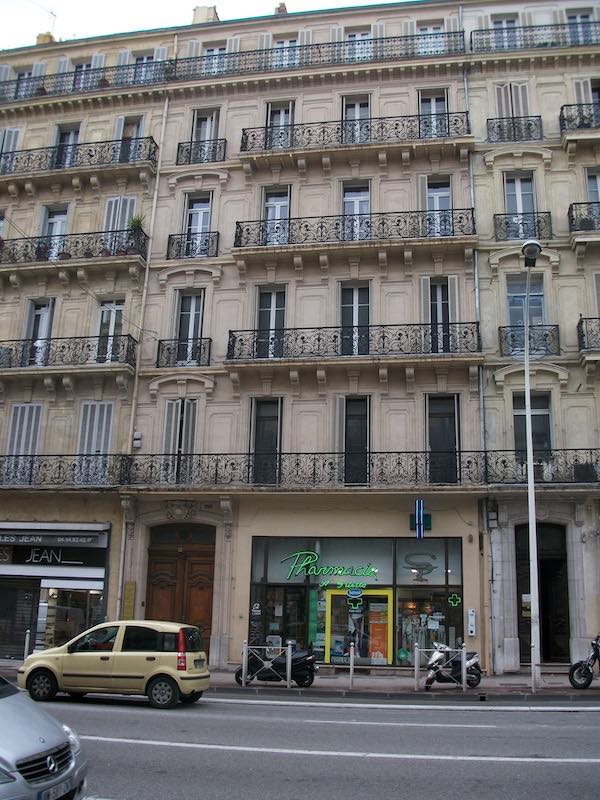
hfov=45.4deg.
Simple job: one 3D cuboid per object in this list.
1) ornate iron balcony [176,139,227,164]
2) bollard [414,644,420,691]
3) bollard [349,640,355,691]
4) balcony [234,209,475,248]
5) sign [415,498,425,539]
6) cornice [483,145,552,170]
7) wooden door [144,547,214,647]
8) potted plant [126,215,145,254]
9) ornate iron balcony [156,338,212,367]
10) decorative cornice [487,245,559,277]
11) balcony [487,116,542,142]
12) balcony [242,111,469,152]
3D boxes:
[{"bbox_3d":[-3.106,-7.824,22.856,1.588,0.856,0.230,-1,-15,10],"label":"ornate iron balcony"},{"bbox_3d":[2.451,5.580,14.943,0.100,0.980,0.100,-1,-16,9],"label":"bollard"},{"bbox_3d":[1.120,5.731,15.448,0.090,0.980,0.090,-1,-16,9],"label":"bollard"},{"bbox_3d":[1.553,-4.871,20.996,6.934,0.867,0.620,-1,-15,10],"label":"balcony"},{"bbox_3d":[3.020,3.000,18.058,0.230,1.020,0.800,-1,-16,9],"label":"sign"},{"bbox_3d":[6.753,-7.546,22.304,2.035,0.670,0.300,-1,-16,9],"label":"cornice"},{"bbox_3d":[-3.437,5.934,20.720,1.900,3.423,0.150,-1,-16,9],"label":"wooden door"},{"bbox_3d":[-5.072,-5.036,22.102,0.578,1.457,0.500,-1,-15,10],"label":"potted plant"},{"bbox_3d":[-3.335,-1.313,20.982,1.570,0.830,0.300,-1,-16,9],"label":"ornate iron balcony"},{"bbox_3d":[6.663,-4.119,21.325,1.983,0.790,0.300,-1,-16,9],"label":"decorative cornice"},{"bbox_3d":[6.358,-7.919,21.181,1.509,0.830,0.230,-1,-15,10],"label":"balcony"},{"bbox_3d":[1.700,-7.874,21.727,6.850,0.830,0.720,-1,-16,9],"label":"balcony"}]

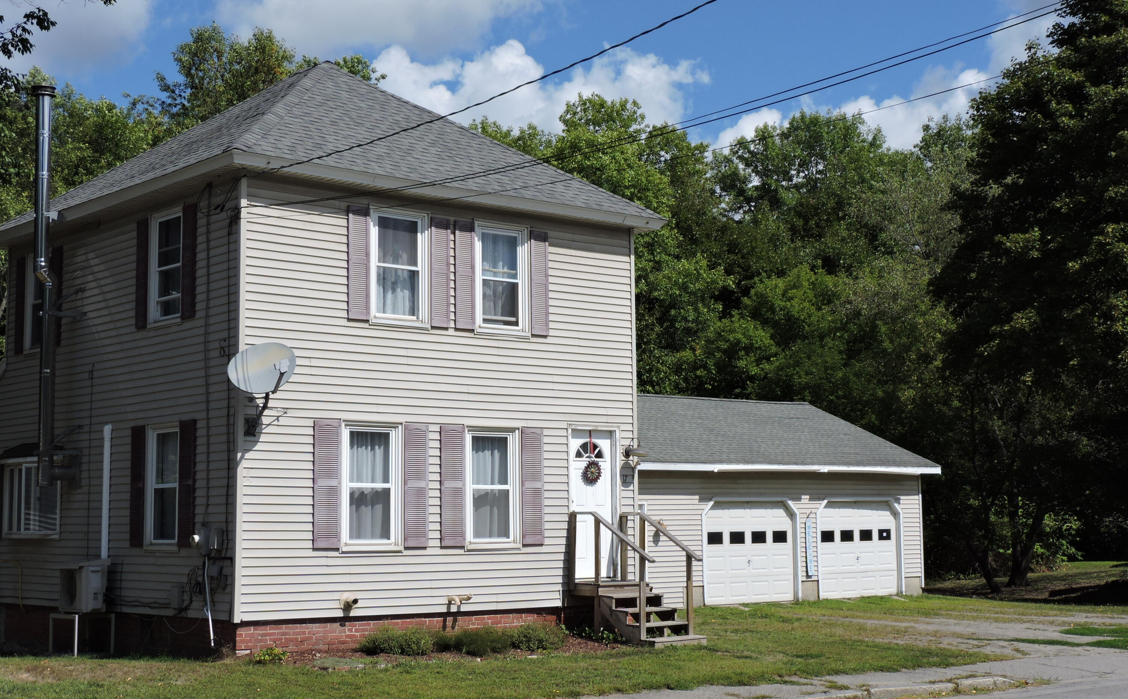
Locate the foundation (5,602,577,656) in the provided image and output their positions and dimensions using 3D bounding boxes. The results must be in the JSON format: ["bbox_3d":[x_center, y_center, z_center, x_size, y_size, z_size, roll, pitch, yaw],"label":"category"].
[{"bbox_3d":[-3.569,3.779,22.875,6.200,0.510,6.900,5,-8,-40],"label":"foundation"}]

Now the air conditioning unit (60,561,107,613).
[{"bbox_3d":[-6.063,2.999,20.539,0.310,0.580,0.710,5,-8,-40],"label":"air conditioning unit"}]

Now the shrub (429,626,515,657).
[{"bbox_3d":[-1.113,3.523,19.682,1.100,0.360,0.740,5,-8,-40],"label":"shrub"}]

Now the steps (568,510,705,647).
[{"bbox_3d":[0.946,2.965,21.192,1.040,1.740,1.570,5,-8,-40],"label":"steps"}]

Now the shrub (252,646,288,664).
[{"bbox_3d":[-3.264,3.398,18.125,0.440,0.210,0.380,5,-8,-40],"label":"shrub"}]

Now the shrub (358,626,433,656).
[{"bbox_3d":[-1.977,3.406,19.090,0.950,0.360,0.720,5,-8,-40],"label":"shrub"}]

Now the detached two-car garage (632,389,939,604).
[{"bbox_3d":[2.501,3.333,37.207,9.650,4.620,7.900,5,-8,-40],"label":"detached two-car garage"}]

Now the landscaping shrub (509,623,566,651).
[{"bbox_3d":[-0.337,3.594,20.441,0.740,0.350,0.660,5,-8,-40],"label":"landscaping shrub"}]

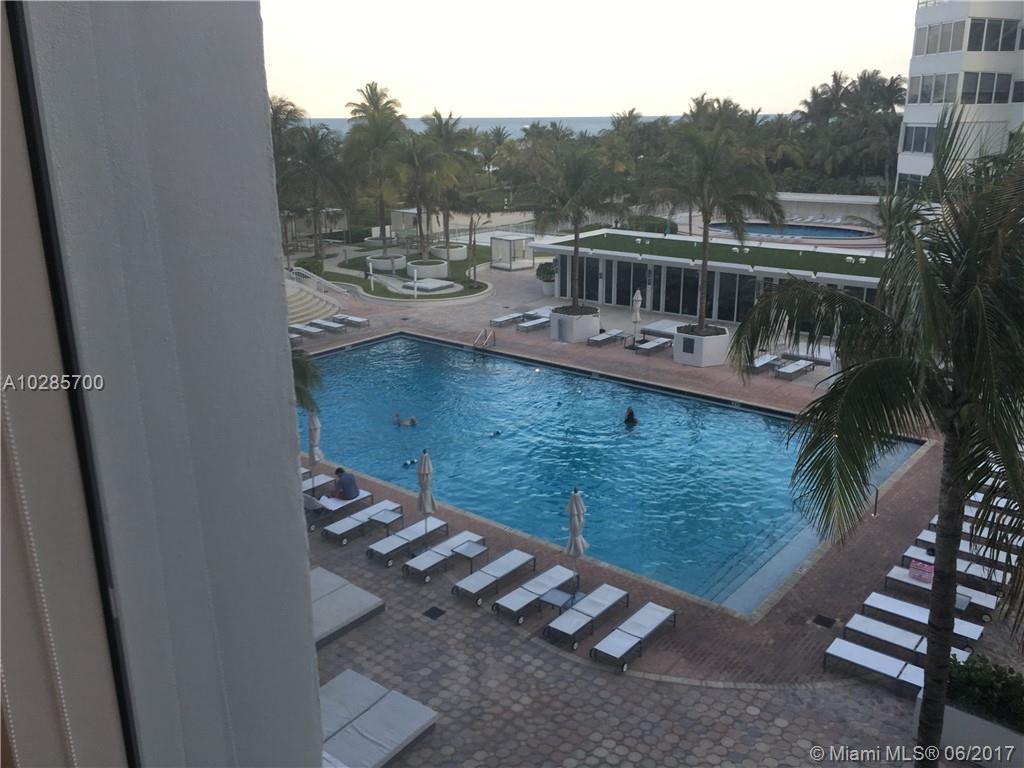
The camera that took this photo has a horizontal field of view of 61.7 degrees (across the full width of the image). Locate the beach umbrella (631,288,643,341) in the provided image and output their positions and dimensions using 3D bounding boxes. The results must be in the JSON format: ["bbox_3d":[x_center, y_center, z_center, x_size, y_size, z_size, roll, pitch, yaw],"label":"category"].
[{"bbox_3d":[5.606,-3.060,38.252,0.460,2.450,0.460,0,17,0],"label":"beach umbrella"}]

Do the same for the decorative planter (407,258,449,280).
[{"bbox_3d":[-5.476,-7.420,55.442,2.600,0.840,2.550,0,17,0],"label":"decorative planter"}]

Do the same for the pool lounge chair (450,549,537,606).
[{"bbox_3d":[-0.365,4.205,18.627,0.610,0.370,2.060,14,22,38],"label":"pool lounge chair"}]

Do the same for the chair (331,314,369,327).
[{"bbox_3d":[-7.933,-3.078,42.348,2.000,0.380,0.590,13,22,38],"label":"chair"}]

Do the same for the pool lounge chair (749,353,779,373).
[{"bbox_3d":[10.029,-0.762,34.421,0.620,0.345,2.000,14,22,38],"label":"pool lounge chair"}]

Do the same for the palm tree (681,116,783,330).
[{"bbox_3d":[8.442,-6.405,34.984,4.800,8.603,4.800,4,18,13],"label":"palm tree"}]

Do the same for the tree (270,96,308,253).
[{"bbox_3d":[-15.888,-14.470,59.915,3.600,10.639,3.600,0,17,0],"label":"tree"}]

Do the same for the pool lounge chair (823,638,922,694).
[{"bbox_3d":[6.748,5.215,15.413,2.050,0.370,0.590,13,22,38],"label":"pool lounge chair"}]

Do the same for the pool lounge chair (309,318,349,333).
[{"bbox_3d":[-8.754,-2.712,40.832,2.040,0.360,0.610,12,21,36],"label":"pool lounge chair"}]

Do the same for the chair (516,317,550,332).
[{"bbox_3d":[1.171,-2.780,40.950,0.610,0.370,2.060,14,22,38],"label":"chair"}]

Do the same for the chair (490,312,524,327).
[{"bbox_3d":[-0.211,-3.083,42.087,0.620,0.345,1.970,13,22,37],"label":"chair"}]

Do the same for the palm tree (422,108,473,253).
[{"bbox_3d":[-4.690,-14.197,60.270,3.700,9.760,3.700,-2,17,-4],"label":"palm tree"}]

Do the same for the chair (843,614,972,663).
[{"bbox_3d":[7.415,4.932,16.114,2.060,0.370,0.610,13,22,38],"label":"chair"}]

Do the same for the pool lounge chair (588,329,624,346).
[{"bbox_3d":[4.279,-2.030,38.694,0.590,0.380,2.000,12,21,35],"label":"pool lounge chair"}]

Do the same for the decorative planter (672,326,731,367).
[{"bbox_3d":[7.838,-1.614,35.810,2.300,1.250,2.350,2,17,6],"label":"decorative planter"}]

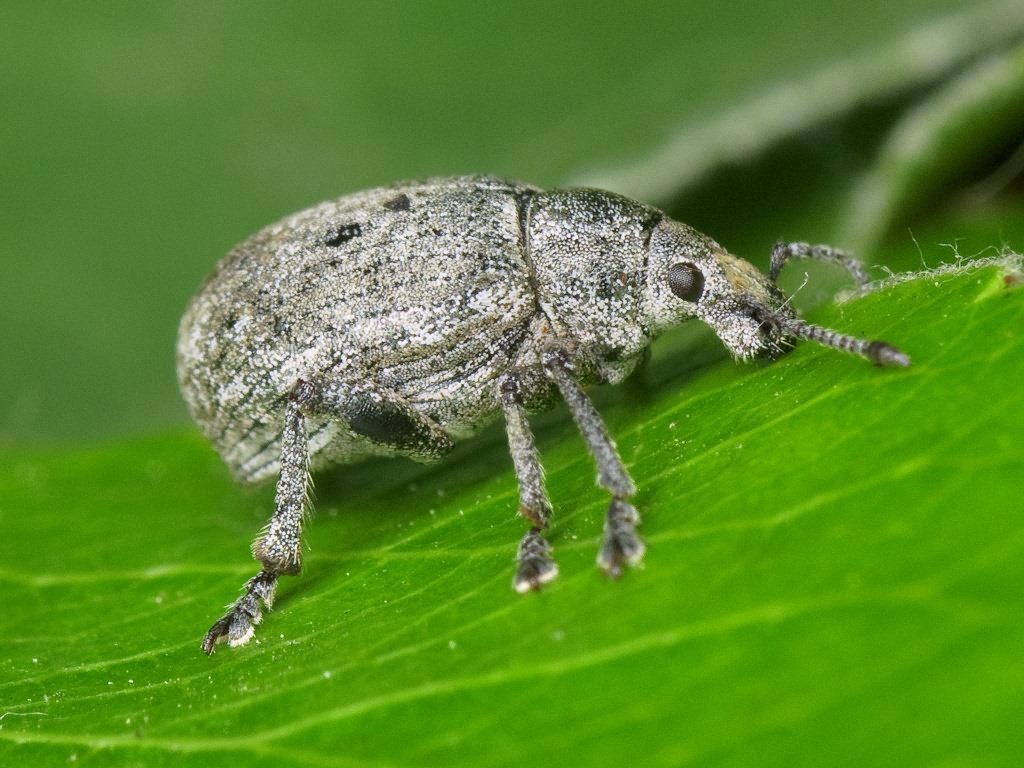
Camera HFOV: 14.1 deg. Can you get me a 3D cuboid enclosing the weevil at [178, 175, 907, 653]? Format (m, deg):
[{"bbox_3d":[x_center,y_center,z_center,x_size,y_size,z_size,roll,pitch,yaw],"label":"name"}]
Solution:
[{"bbox_3d":[0.000,-0.001,0.050,0.009,0.004,0.006,-10,17,18],"label":"weevil"}]

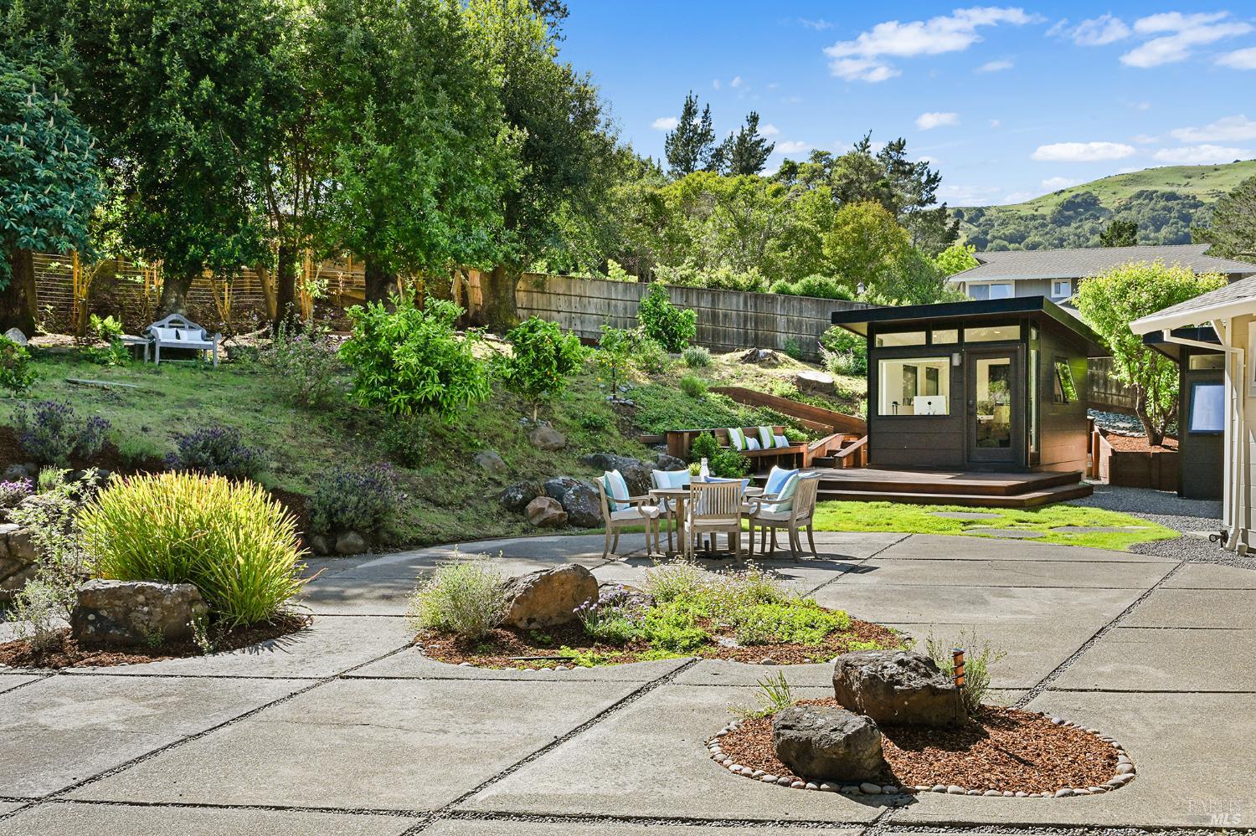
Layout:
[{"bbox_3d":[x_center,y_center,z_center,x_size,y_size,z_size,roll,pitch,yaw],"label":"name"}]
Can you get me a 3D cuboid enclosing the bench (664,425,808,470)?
[{"bbox_3d":[2.130,0.660,20.100,0.650,0.830,4.900,0,0,29],"label":"bench"}]

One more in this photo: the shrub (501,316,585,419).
[{"bbox_3d":[-1.454,-0.844,19.000,1.420,1.780,1.400,0,0,-4],"label":"shrub"}]

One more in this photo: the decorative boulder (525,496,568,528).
[{"bbox_3d":[-1.109,1.284,15.200,0.560,0.430,0.460,0,0,0],"label":"decorative boulder"}]

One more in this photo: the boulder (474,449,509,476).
[{"bbox_3d":[-2.061,0.672,16.800,0.550,0.420,0.450,0,0,0],"label":"boulder"}]

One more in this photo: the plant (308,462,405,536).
[{"bbox_3d":[-3.258,0.973,13.402,1.150,0.880,1.000,0,0,-11],"label":"plant"}]

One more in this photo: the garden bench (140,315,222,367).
[{"bbox_3d":[-8.763,-1.539,22.000,1.380,1.020,0.650,0,0,-41],"label":"garden bench"}]

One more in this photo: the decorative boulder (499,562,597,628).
[{"bbox_3d":[-0.606,1.334,8.450,0.760,0.460,0.560,0,0,0],"label":"decorative boulder"}]

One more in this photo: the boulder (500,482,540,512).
[{"bbox_3d":[-1.509,1.098,15.600,0.610,0.440,0.500,0,0,0],"label":"boulder"}]

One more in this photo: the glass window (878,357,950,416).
[{"bbox_3d":[5.538,-0.598,21.600,1.470,1.120,0.080,0,0,38],"label":"glass window"}]

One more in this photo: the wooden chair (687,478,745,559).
[{"bbox_3d":[0.953,1.098,12.252,0.600,0.890,0.610,0,0,-3],"label":"wooden chair"}]

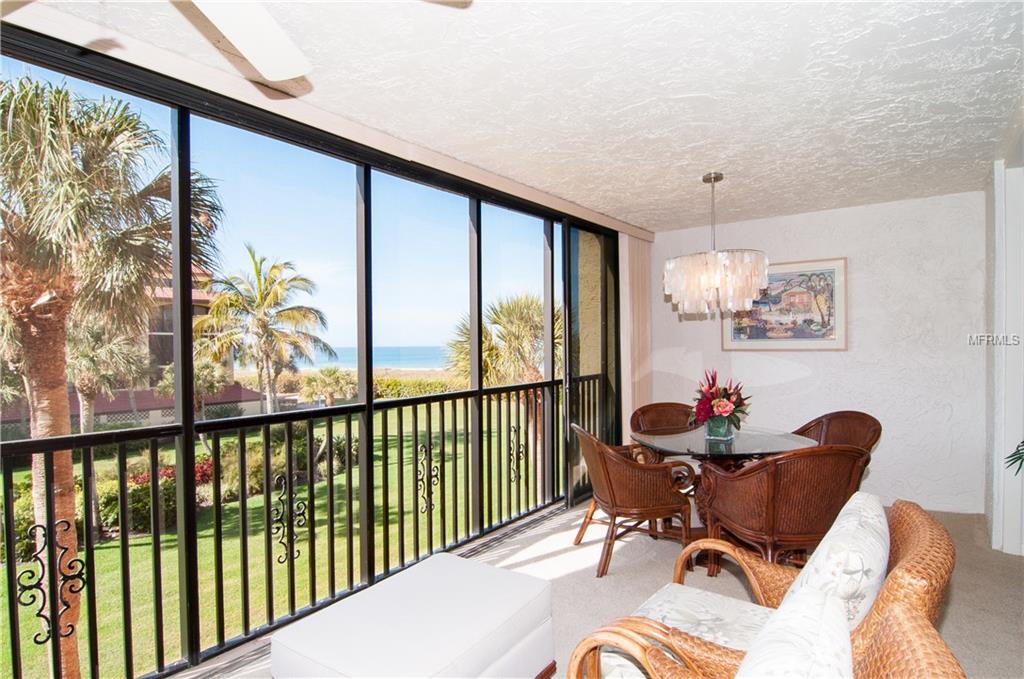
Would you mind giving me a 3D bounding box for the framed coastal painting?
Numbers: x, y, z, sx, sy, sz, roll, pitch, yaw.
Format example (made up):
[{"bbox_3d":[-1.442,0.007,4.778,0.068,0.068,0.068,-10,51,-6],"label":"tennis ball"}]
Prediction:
[{"bbox_3d":[2.464,-0.295,4.691,1.030,0.803,0.035,0,0,39],"label":"framed coastal painting"}]

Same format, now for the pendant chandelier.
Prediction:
[{"bbox_3d":[1.378,-0.639,3.486,0.646,0.929,0.646,0,0,39],"label":"pendant chandelier"}]

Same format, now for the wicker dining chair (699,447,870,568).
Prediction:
[{"bbox_3d":[1.470,0.933,2.717,0.596,0.858,0.677,-1,0,-16],"label":"wicker dining chair"}]

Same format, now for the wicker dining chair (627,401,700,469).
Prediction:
[{"bbox_3d":[1.278,0.931,3.726,0.596,0.858,0.677,-1,0,-7],"label":"wicker dining chair"}]

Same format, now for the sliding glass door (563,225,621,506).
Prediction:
[{"bbox_3d":[0.707,0.196,4.530,0.091,2.333,1.040,0,0,39],"label":"sliding glass door"}]

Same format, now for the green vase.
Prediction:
[{"bbox_3d":[1.313,0.545,3.219,0.151,0.146,0.151,-1,0,0],"label":"green vase"}]

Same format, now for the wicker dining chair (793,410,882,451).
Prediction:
[{"bbox_3d":[2.053,0.925,3.482,0.677,0.858,0.596,-1,0,-8],"label":"wicker dining chair"}]

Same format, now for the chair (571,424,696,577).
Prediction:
[{"bbox_3d":[0.706,0.938,3.192,0.677,0.858,0.596,-1,0,-8],"label":"chair"}]

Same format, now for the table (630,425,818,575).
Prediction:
[{"bbox_3d":[1.312,0.990,3.236,1.081,0.744,1.081,0,0,39],"label":"table"}]

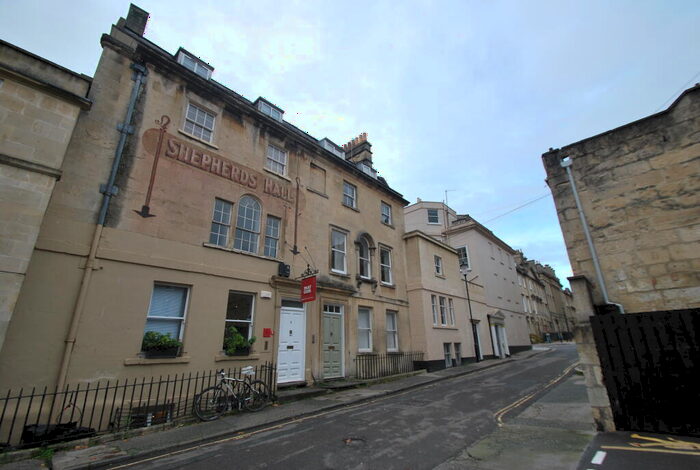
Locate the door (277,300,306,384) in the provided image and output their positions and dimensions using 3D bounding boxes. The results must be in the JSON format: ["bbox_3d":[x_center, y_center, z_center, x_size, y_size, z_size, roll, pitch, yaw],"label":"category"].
[{"bbox_3d":[-1.840,3.429,9.514,0.120,2.501,1.066,-17,-24,40],"label":"door"}]

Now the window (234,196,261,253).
[{"bbox_3d":[-3.202,-0.392,9.306,0.150,1.919,0.820,-17,-24,40],"label":"window"}]

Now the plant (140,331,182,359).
[{"bbox_3d":[-4.300,2.507,6.696,0.300,0.600,0.800,-17,-24,40],"label":"plant"}]

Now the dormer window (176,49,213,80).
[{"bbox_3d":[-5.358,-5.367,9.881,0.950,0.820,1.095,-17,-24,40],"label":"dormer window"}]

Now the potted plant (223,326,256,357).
[{"bbox_3d":[-2.995,2.915,8.061,0.300,0.696,0.824,-17,-24,40],"label":"potted plant"}]

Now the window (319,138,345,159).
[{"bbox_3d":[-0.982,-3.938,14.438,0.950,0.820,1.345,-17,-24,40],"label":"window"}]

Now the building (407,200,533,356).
[{"bbox_3d":[7.325,4.027,24.623,8.000,11.500,19.700,-17,-24,40],"label":"building"}]

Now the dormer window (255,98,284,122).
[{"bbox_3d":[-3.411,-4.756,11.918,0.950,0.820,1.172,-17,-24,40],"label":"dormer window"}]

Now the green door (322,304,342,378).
[{"bbox_3d":[-0.598,3.885,10.789,0.120,2.534,1.050,-17,-24,40],"label":"green door"}]

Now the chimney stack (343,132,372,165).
[{"bbox_3d":[0.398,-5.314,19.664,2.300,2.300,0.693,-17,-24,40],"label":"chimney stack"}]

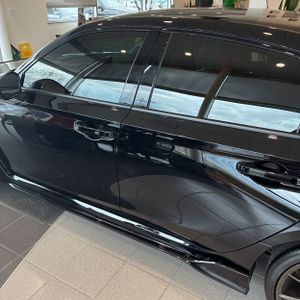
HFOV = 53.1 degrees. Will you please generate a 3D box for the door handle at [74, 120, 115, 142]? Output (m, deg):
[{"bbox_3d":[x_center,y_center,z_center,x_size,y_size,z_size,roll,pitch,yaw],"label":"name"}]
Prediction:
[{"bbox_3d":[-0.304,-0.107,1.644,0.240,0.055,0.050,15,30,26],"label":"door handle"}]

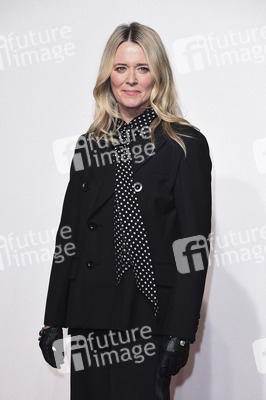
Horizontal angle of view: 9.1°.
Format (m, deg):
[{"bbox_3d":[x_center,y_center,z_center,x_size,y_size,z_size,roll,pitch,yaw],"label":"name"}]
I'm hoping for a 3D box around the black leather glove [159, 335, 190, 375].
[{"bbox_3d":[0.113,0.411,4.420,0.088,0.130,0.090,14,-5,-17],"label":"black leather glove"}]

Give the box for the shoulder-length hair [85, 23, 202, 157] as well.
[{"bbox_3d":[0.027,-0.323,4.800,0.315,0.380,0.250,0,3,7],"label":"shoulder-length hair"}]

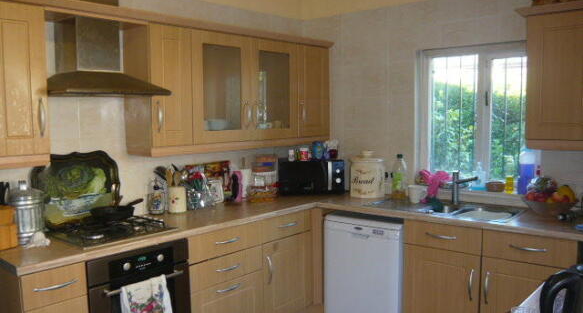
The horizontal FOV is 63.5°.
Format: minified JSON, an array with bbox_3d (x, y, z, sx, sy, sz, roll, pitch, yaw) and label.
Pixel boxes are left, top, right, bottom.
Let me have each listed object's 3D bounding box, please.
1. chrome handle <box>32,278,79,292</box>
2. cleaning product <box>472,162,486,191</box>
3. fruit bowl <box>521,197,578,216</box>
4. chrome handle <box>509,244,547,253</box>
[{"bbox_3d":[-1.057,0.584,2.119,0.030,0.015,0.192,2,5,40],"label":"chrome handle"},{"bbox_3d":[1.396,0.150,3.499,0.095,0.210,0.065,2,5,40],"label":"cleaning product"},{"bbox_3d":[1.645,0.325,3.026,0.325,0.103,0.325,-1,4,0],"label":"fruit bowl"},{"bbox_3d":[1.304,0.504,2.601,0.186,0.015,0.032,2,5,40],"label":"chrome handle"}]

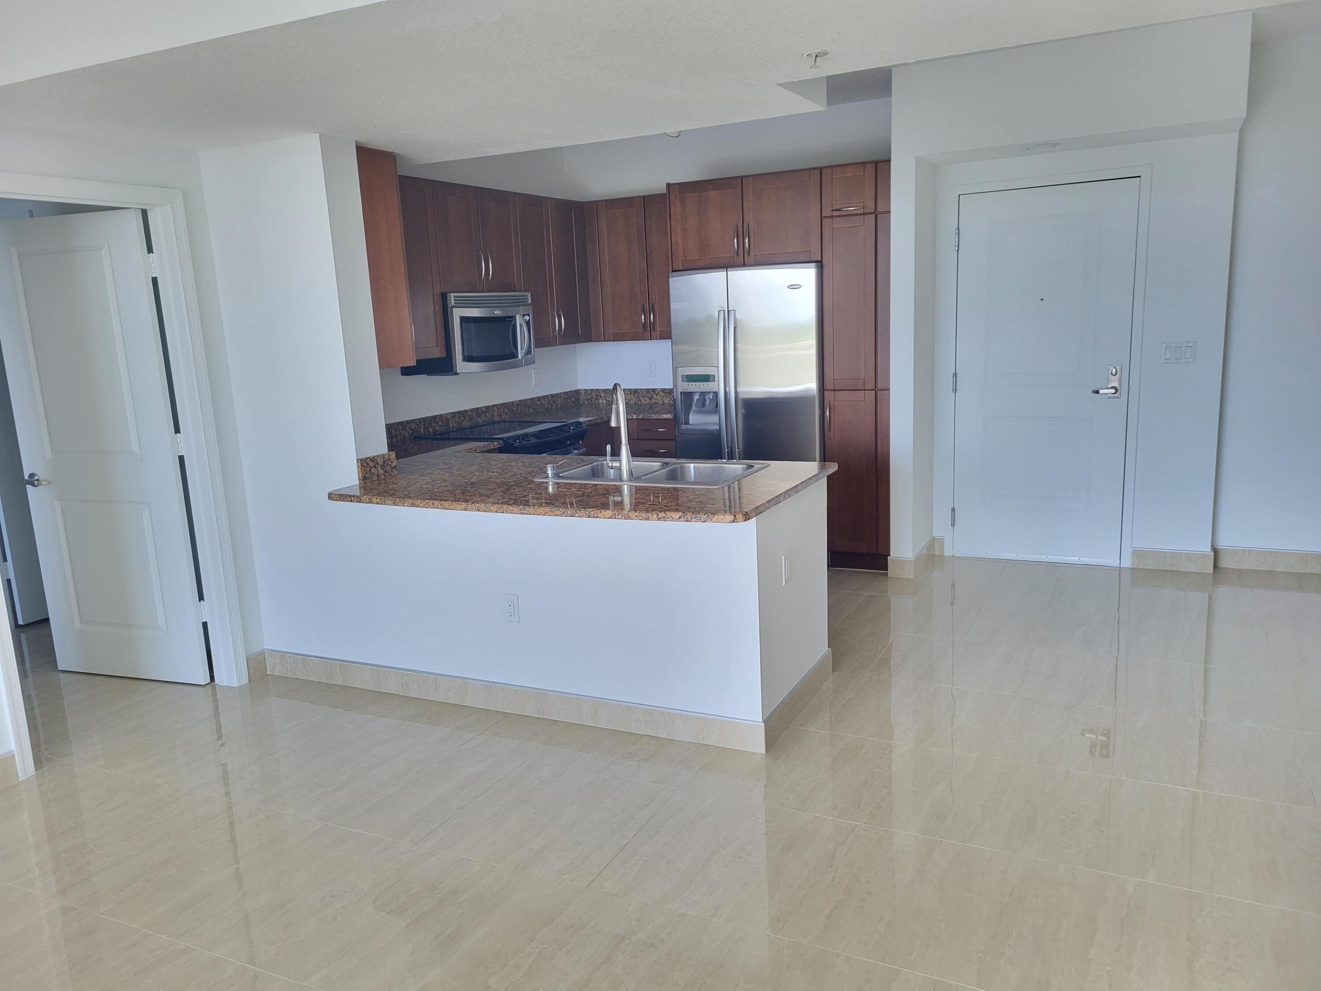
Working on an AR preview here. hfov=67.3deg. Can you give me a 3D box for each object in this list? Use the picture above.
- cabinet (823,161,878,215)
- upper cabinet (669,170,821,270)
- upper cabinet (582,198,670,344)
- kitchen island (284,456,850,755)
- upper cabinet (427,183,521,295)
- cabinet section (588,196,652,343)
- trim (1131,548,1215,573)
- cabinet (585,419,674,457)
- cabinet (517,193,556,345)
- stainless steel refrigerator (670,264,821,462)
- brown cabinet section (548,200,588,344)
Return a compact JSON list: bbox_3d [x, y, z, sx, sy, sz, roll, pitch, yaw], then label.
[{"bbox_3d":[1.161,-1.723,5.698,0.300,0.264,0.632,3,12,26],"label":"cabinet"},{"bbox_3d":[0.615,-1.635,5.997,0.917,0.498,0.650,3,12,26],"label":"upper cabinet"},{"bbox_3d":[-0.068,-1.484,6.530,0.746,0.905,0.327,3,12,26],"label":"upper cabinet"},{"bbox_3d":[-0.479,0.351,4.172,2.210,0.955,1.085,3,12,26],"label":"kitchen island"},{"bbox_3d":[-1.152,-1.430,5.616,0.345,0.575,0.790,3,12,26],"label":"upper cabinet"},{"bbox_3d":[-0.182,-1.485,6.588,0.387,0.897,0.328,3,12,26],"label":"cabinet section"},{"bbox_3d":[2.869,0.365,5.563,0.401,0.116,0.015,3,12,26],"label":"trim"},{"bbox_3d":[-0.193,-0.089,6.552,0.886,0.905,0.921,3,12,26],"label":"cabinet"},{"bbox_3d":[-0.897,-1.378,6.157,0.345,0.908,0.355,3,12,26],"label":"cabinet"},{"bbox_3d":[0.637,-0.496,6.141,0.905,1.790,0.760,3,12,26],"label":"stainless steel refrigerator"},{"bbox_3d":[-0.731,-1.424,6.399,0.327,0.897,0.370,3,12,26],"label":"brown cabinet section"}]

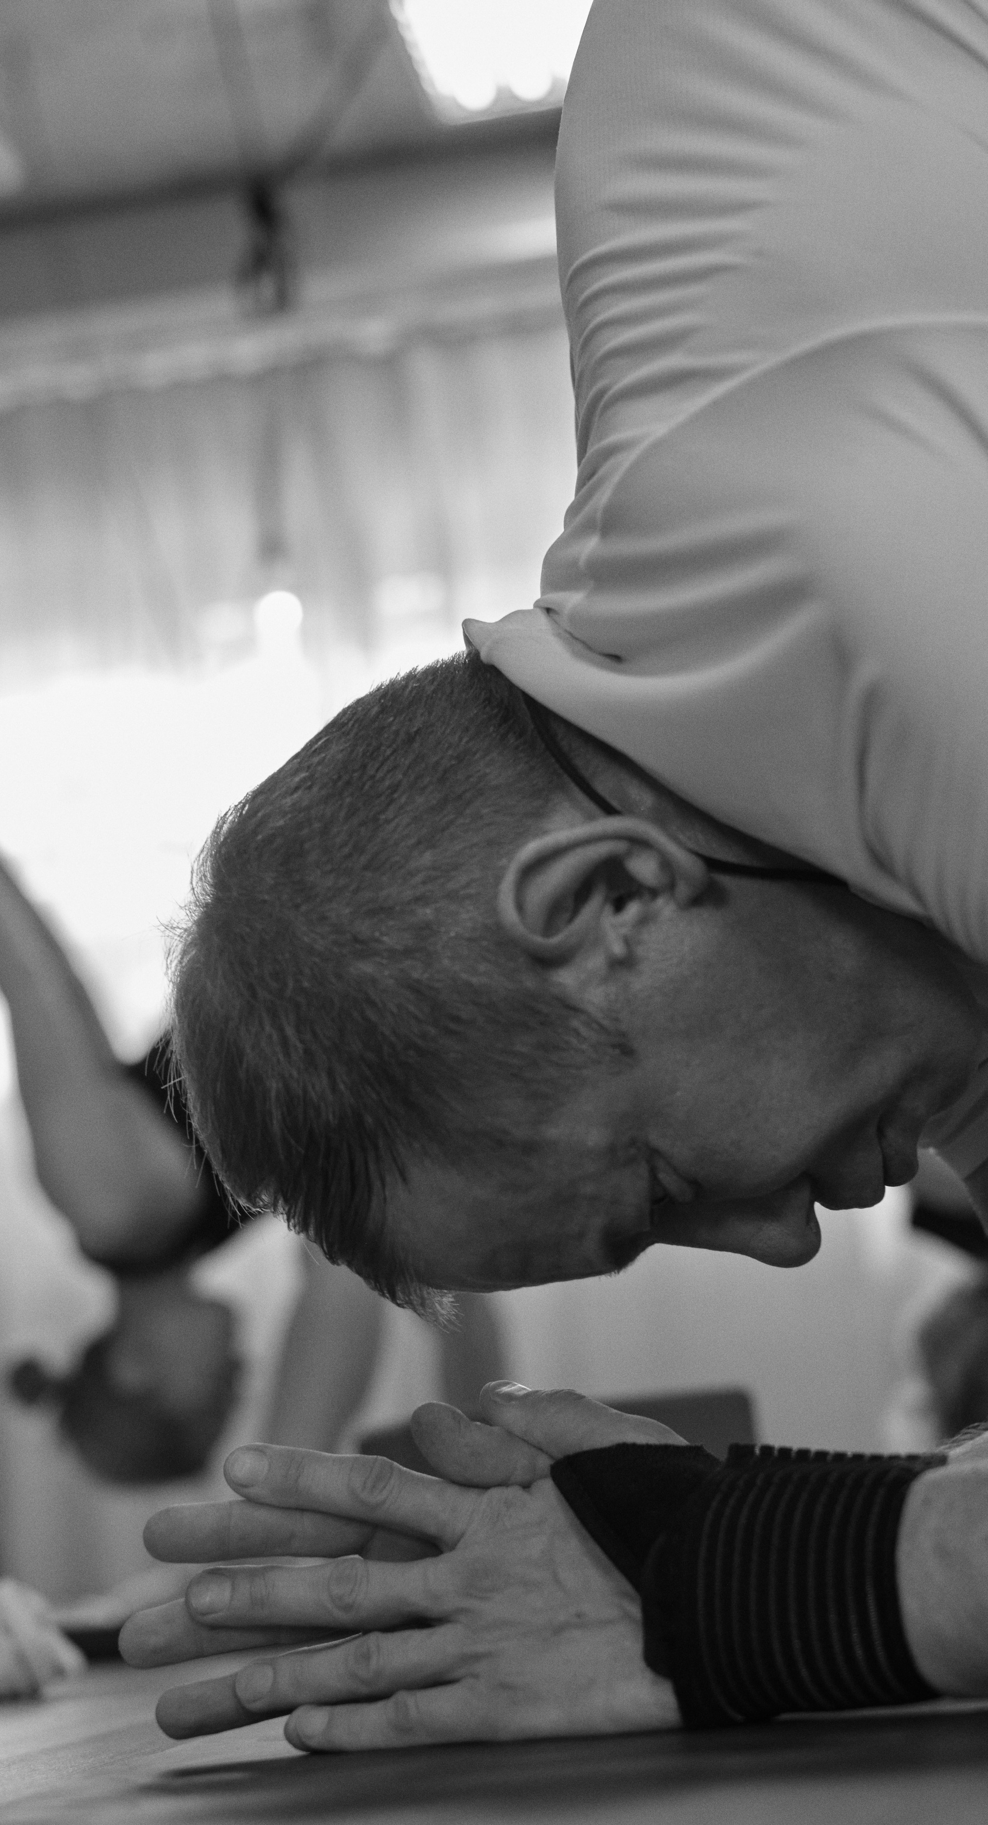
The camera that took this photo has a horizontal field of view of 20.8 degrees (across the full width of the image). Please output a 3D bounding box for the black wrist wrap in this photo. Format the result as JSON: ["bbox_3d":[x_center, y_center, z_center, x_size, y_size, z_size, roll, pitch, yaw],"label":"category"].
[{"bbox_3d":[0.084,0.216,0.865,0.122,0.086,0.060,-11,-16,27],"label":"black wrist wrap"}]

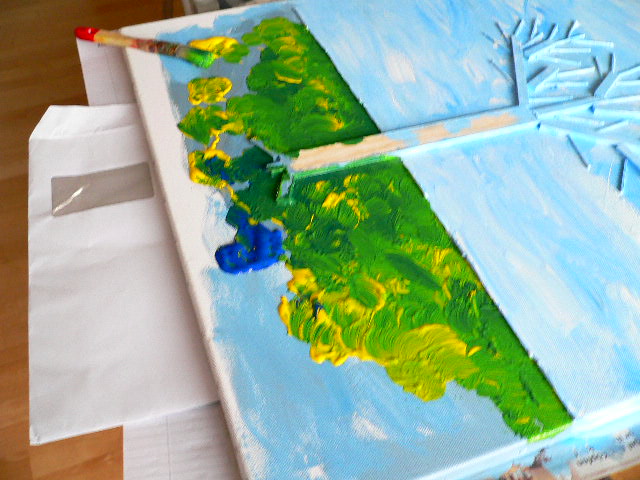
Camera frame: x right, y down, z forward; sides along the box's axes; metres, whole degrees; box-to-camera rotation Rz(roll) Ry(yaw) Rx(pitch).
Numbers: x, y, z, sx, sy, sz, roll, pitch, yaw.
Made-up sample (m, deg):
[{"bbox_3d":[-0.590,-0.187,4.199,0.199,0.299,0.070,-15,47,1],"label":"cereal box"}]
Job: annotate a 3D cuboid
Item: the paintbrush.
[{"bbox_3d":[-0.189,-0.206,0.711,0.159,0.013,0.020,14,50,11],"label":"paintbrush"}]

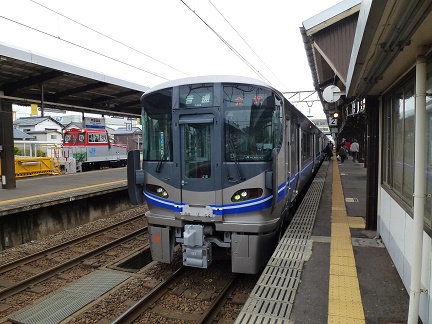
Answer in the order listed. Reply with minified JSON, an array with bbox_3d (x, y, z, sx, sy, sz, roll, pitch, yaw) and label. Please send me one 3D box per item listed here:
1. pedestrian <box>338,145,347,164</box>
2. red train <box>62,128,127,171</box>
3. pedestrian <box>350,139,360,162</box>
[{"bbox_3d":[9.138,-0.613,21.600,0.520,1.360,0.420,1,3,22],"label":"pedestrian"},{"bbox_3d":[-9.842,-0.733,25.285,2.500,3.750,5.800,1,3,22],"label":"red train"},{"bbox_3d":[10.286,-0.834,22.100,0.620,1.730,0.420,1,3,22],"label":"pedestrian"}]

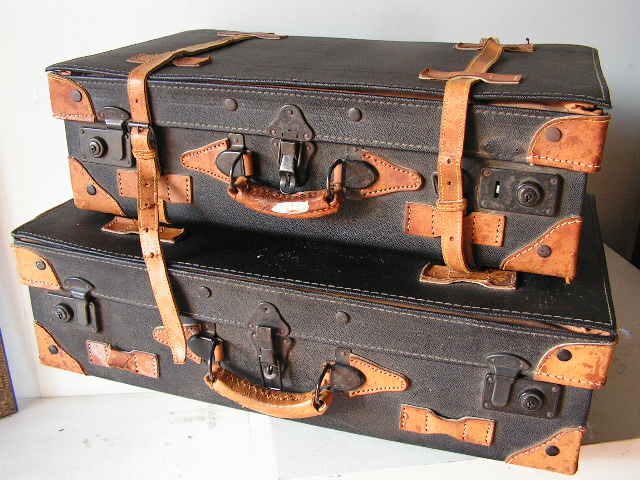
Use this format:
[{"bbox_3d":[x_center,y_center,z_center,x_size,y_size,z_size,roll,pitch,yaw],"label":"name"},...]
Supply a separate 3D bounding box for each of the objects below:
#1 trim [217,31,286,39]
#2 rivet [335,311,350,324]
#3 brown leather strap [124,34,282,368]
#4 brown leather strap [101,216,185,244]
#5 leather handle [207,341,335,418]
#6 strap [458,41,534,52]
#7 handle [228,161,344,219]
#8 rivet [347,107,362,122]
[{"bbox_3d":[-0.109,-0.328,1.050,0.115,0.009,0.037,8,26,17],"label":"trim"},{"bbox_3d":[0.024,0.081,0.695,0.016,0.017,0.006,8,25,16],"label":"rivet"},{"bbox_3d":[-0.142,-0.097,0.933,0.127,0.327,0.469,8,25,17],"label":"brown leather strap"},{"bbox_3d":[-0.204,-0.015,0.769,0.099,0.012,0.038,8,27,16],"label":"brown leather strap"},{"bbox_3d":[-0.058,0.155,0.723,0.147,0.054,0.047,8,26,16],"label":"leather handle"},{"bbox_3d":[0.243,-0.273,0.925,0.109,0.014,0.039,8,26,17],"label":"strap"},{"bbox_3d":[-0.038,-0.059,0.715,0.132,0.051,0.045,8,26,17],"label":"handle"},{"bbox_3d":[0.035,-0.127,0.678,0.015,0.015,0.005,8,26,17],"label":"rivet"}]

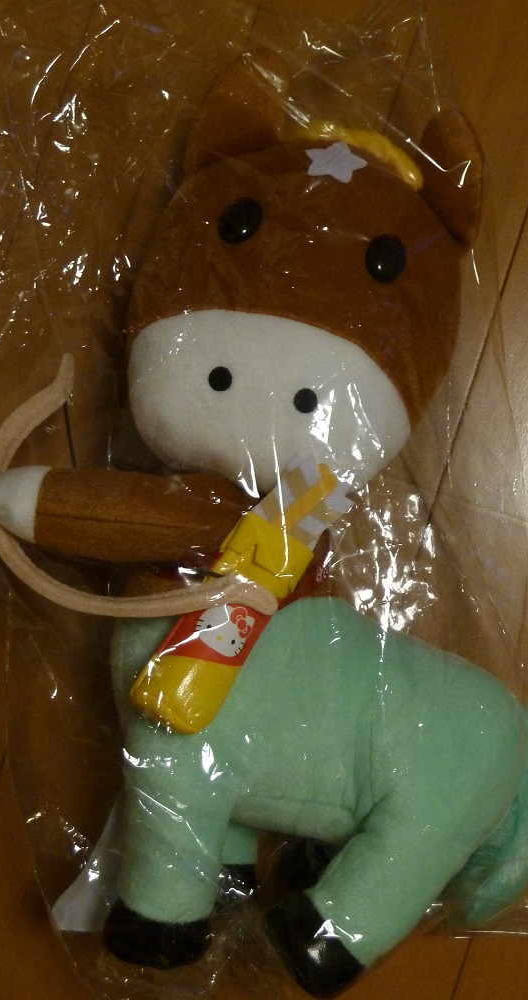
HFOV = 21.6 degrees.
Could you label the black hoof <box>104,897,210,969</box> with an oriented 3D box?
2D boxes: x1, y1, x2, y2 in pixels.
[{"bbox_3d":[-0.045,0.182,0.588,0.045,0.043,0.026,6,92,0],"label":"black hoof"}]

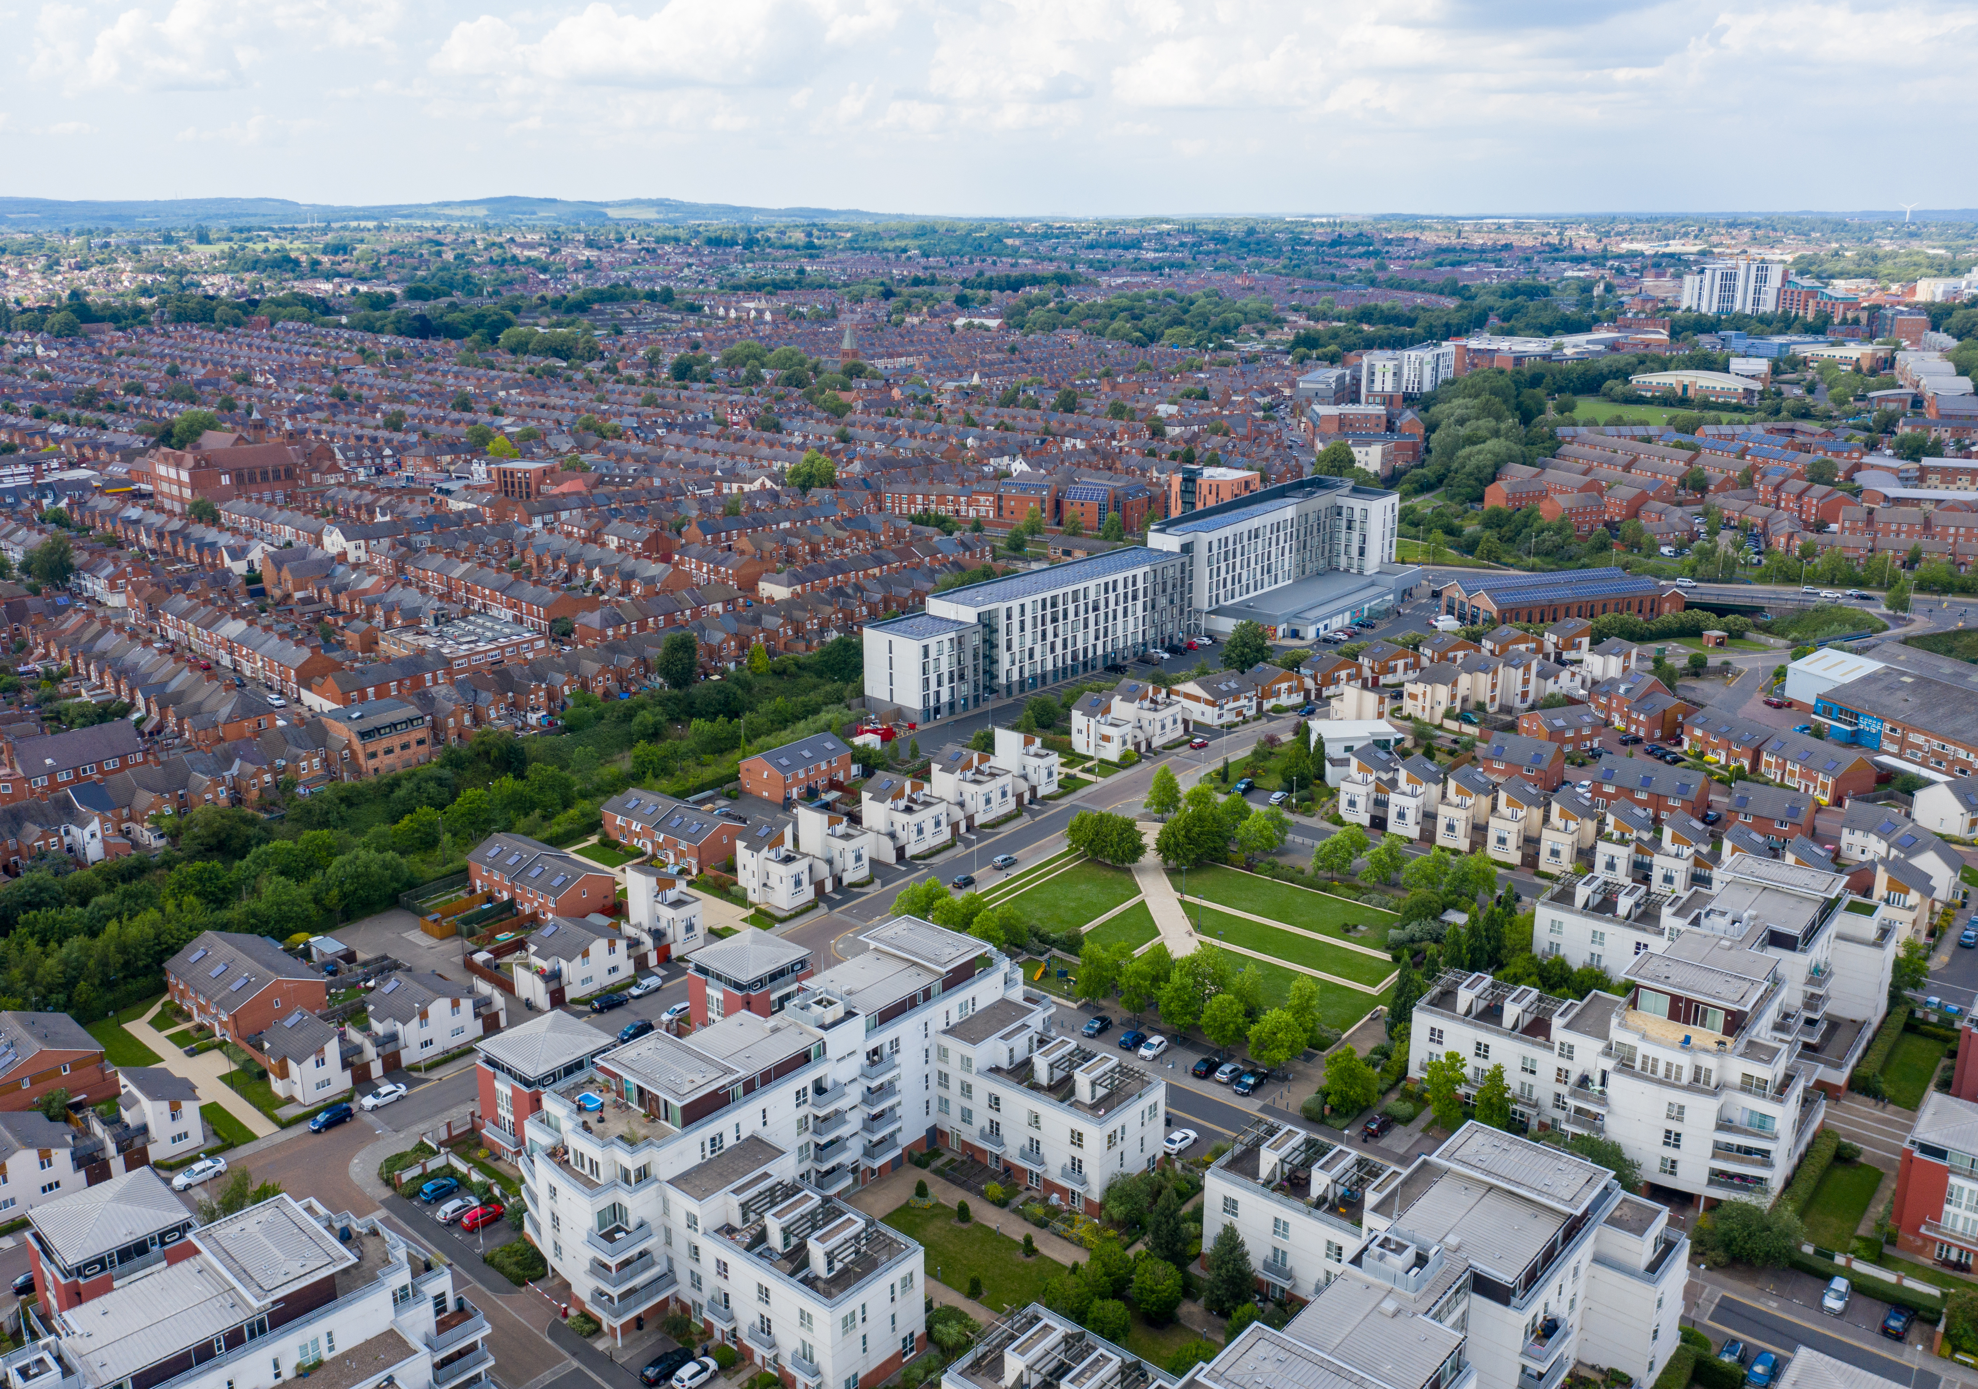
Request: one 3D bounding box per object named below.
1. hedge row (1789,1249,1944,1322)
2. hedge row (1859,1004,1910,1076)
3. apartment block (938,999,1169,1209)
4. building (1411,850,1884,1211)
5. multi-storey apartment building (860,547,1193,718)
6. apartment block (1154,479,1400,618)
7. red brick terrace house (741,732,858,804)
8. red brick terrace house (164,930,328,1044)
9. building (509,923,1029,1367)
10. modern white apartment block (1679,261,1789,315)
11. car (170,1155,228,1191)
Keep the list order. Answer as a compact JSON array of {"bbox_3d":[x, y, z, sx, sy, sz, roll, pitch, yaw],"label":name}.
[{"bbox_3d":[75.840,51.100,140.350,11.900,1.400,1.900,13,21,39],"label":"hedge row"},{"bbox_3d":[98.690,39.140,178.850,2.000,2.200,19.300,13,21,39],"label":"hedge row"},{"bbox_3d":[5.950,40.200,159.570,20.200,12.200,10.800,13,21,39],"label":"apartment block"},{"bbox_3d":[72.750,31.590,177.590,37.500,17.700,52.700,13,21,39],"label":"building"},{"bbox_3d":[10.050,-13.590,329.650,14.700,18.700,83.500,14,22,40],"label":"multi-storey apartment building"},{"bbox_3d":[67.680,-33.060,384.320,25.000,24.300,80.000,14,22,40],"label":"apartment block"},{"bbox_3d":[-31.510,11.570,266.080,10.200,7.050,15.600,13,21,37],"label":"red brick terrace house"},{"bbox_3d":[-87.830,33.890,191.870,18.200,7.050,11.100,14,22,41],"label":"red brick terrace house"},{"bbox_3d":[-12.800,40.220,150.200,37.500,17.700,52.000,13,21,39],"label":"building"},{"bbox_3d":[606.450,-328.900,1320.660,76.000,43.000,25.000,3,17,12],"label":"modern white apartment block"},{"bbox_3d":[-77.110,46.740,158.160,1.840,1.430,4.600,13,21,39],"label":"car"}]

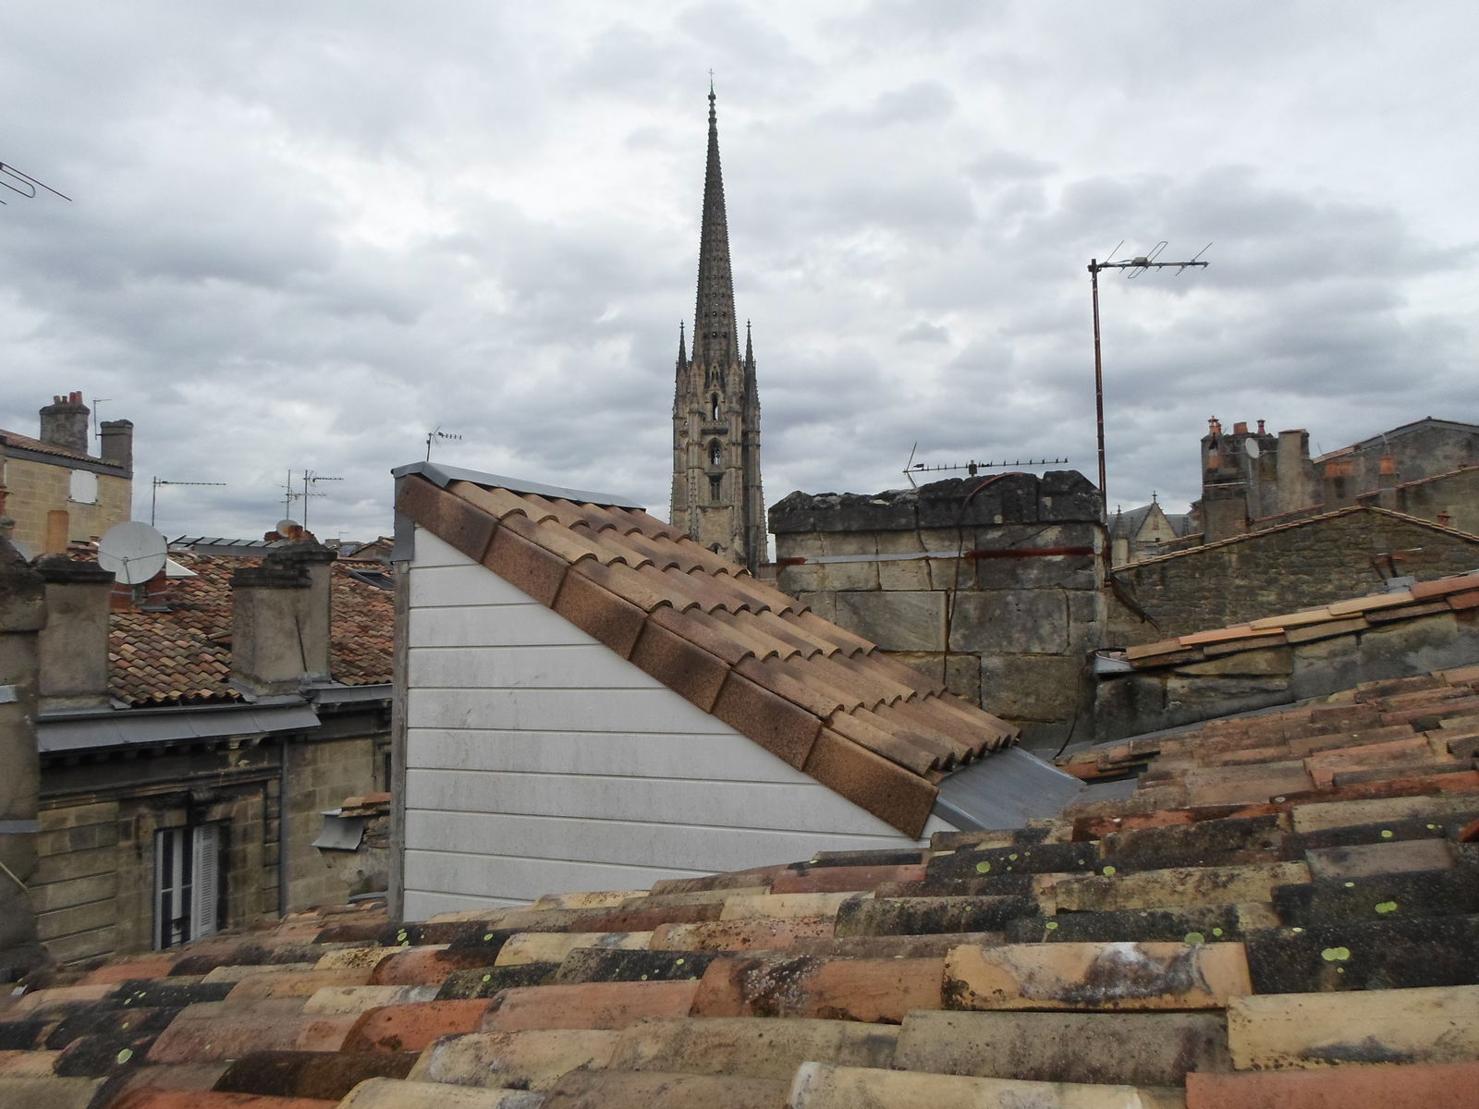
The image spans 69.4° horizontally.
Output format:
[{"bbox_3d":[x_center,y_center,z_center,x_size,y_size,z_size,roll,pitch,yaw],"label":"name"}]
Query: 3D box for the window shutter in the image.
[{"bbox_3d":[-7.190,4.564,14.341,0.050,1.850,0.430,-4,-6,30],"label":"window shutter"}]

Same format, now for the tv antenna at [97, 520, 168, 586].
[{"bbox_3d":[-9.557,-0.062,16.805,1.080,1.020,0.420,1,-19,-21],"label":"tv antenna"}]

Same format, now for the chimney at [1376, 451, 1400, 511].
[{"bbox_3d":[14.716,-1.610,24.205,0.420,1.330,0.420,-4,-6,30],"label":"chimney"}]

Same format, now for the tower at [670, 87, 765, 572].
[{"bbox_3d":[-4.116,-30.970,186.298,16.500,105.400,16.500,-1,-5,0],"label":"tower"}]

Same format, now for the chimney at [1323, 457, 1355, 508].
[{"bbox_3d":[14.439,-1.697,25.718,0.660,1.280,0.420,-4,-6,30],"label":"chimney"}]

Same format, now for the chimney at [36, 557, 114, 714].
[{"bbox_3d":[-8.278,0.976,13.103,0.550,1.880,0.820,-4,-6,30],"label":"chimney"}]

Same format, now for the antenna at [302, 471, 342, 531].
[{"bbox_3d":[-10.829,-1.380,27.730,1.120,1.600,0.420,-2,-5,17],"label":"antenna"}]

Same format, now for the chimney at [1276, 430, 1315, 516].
[{"bbox_3d":[14.154,-2.108,27.259,0.740,2.150,0.620,-4,-6,30],"label":"chimney"}]

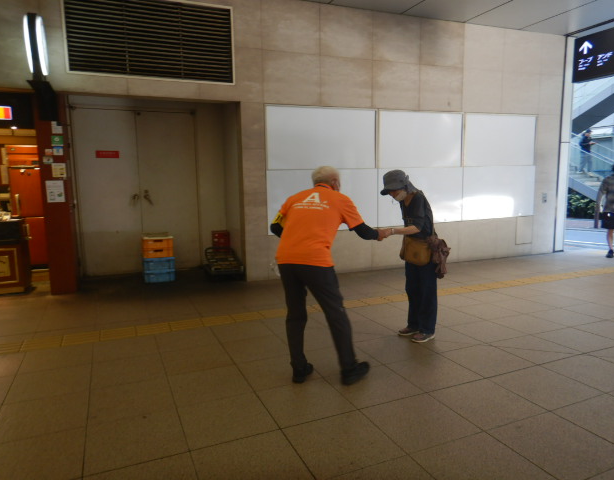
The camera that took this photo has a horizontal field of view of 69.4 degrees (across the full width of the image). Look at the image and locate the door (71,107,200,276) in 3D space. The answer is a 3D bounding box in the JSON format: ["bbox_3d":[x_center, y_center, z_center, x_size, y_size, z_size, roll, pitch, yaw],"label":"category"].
[{"bbox_3d":[-2.600,-0.741,6.895,1.750,2.490,0.100,-4,8,-22],"label":"door"}]

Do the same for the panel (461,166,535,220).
[{"bbox_3d":[3.418,-0.838,7.796,1.683,0.903,0.040,-4,7,-23],"label":"panel"}]

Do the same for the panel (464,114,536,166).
[{"bbox_3d":[3.385,-1.711,7.691,1.677,0.858,0.040,-4,7,-23],"label":"panel"}]

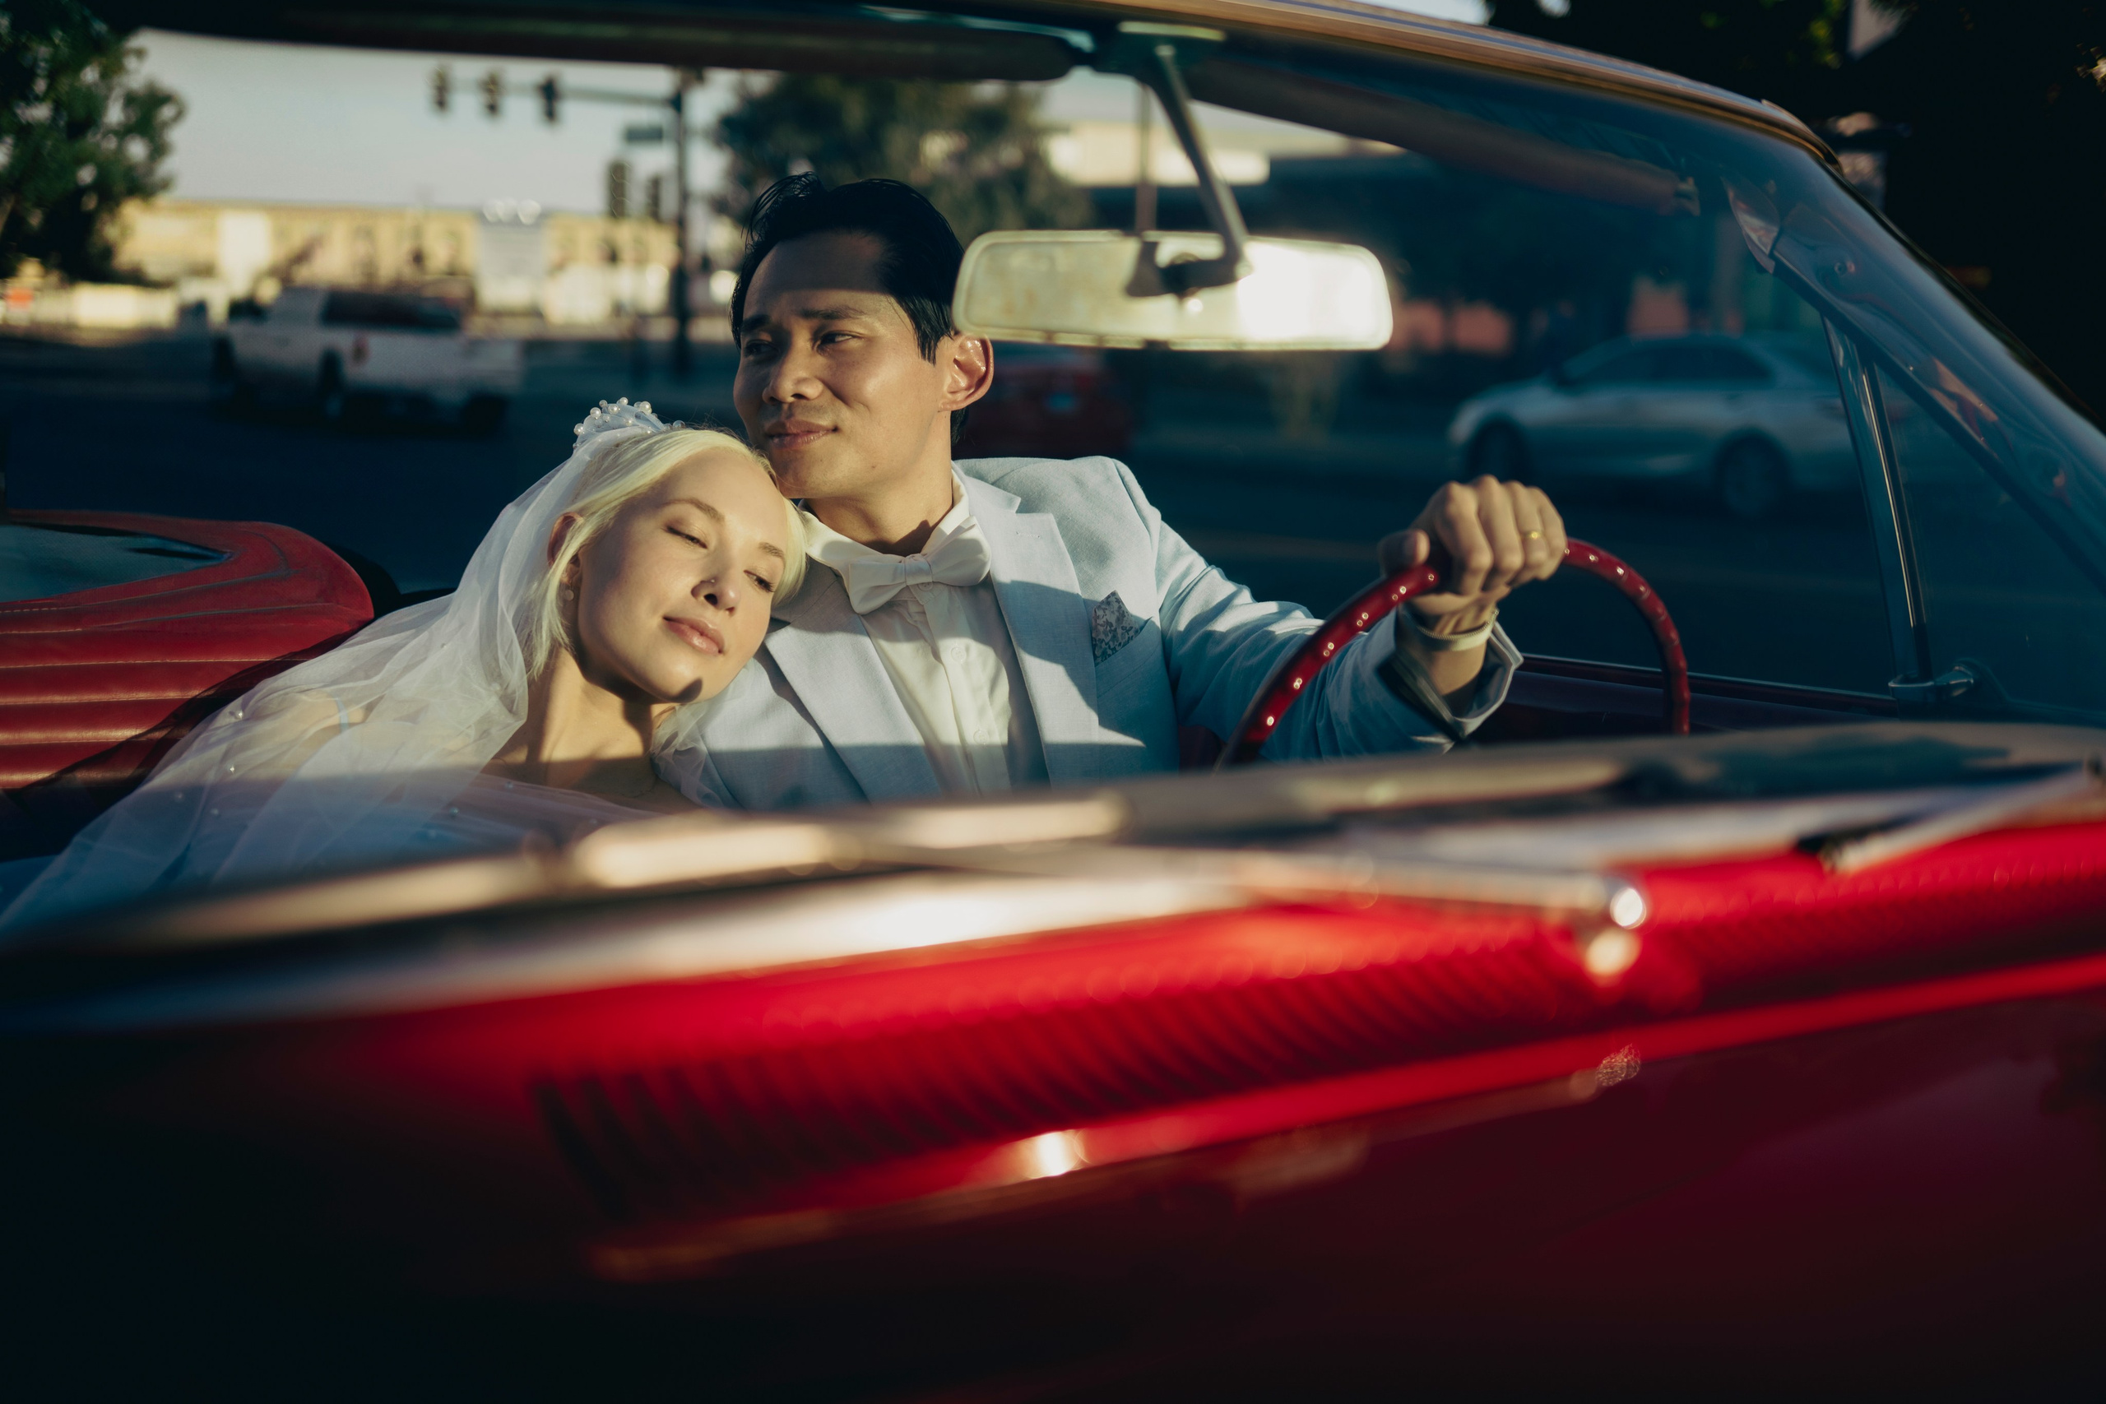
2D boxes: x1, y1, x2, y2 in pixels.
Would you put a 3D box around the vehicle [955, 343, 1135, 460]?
[{"bbox_3d":[-1.142,-3.616,27.300,1.820,1.460,4.600,-3,10,-33],"label":"vehicle"}]

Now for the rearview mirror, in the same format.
[{"bbox_3d":[0.071,-0.242,1.380,0.260,0.063,0.035,1,6,-8],"label":"rearview mirror"}]

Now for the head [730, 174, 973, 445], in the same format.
[{"bbox_3d":[-0.147,-0.280,1.770,0.165,0.240,0.200,6,9,30],"label":"head"}]

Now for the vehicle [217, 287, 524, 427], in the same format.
[{"bbox_3d":[-8.664,-4.344,29.300,1.870,1.730,5.400,-4,10,-36],"label":"vehicle"}]

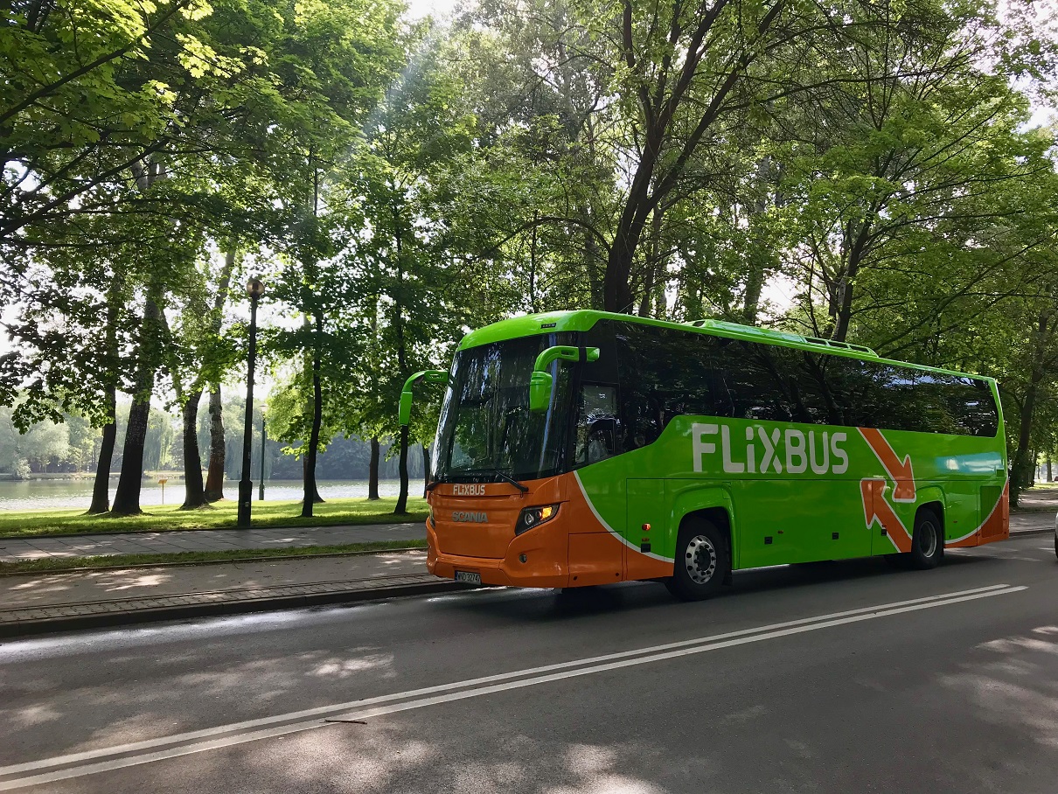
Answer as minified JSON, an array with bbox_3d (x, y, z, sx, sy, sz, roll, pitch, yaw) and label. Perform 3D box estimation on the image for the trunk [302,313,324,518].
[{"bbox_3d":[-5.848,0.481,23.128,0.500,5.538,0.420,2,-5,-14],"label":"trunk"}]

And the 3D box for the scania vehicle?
[{"bbox_3d":[3.882,0.978,13.941,12.112,3.780,2.680,4,-7,-38],"label":"scania vehicle"}]

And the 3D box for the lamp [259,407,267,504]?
[{"bbox_3d":[-14.986,3.190,48.217,0.400,5.260,0.400,2,-5,-17],"label":"lamp"}]

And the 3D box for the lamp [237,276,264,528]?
[{"bbox_3d":[-6.225,0.093,19.133,0.460,5.646,0.420,2,-5,-18],"label":"lamp"}]

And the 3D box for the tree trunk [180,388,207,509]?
[{"bbox_3d":[-10.443,1.609,26.655,0.720,3.752,0.620,3,-5,-21],"label":"tree trunk"}]

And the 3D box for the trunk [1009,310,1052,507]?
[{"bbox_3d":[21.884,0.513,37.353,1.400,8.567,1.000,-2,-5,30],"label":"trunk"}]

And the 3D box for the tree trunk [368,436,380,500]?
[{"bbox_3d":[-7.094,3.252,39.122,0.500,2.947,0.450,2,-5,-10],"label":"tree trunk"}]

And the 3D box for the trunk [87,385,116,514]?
[{"bbox_3d":[-11.875,1.456,23.748,0.750,3.585,0.650,3,-5,-26],"label":"trunk"}]

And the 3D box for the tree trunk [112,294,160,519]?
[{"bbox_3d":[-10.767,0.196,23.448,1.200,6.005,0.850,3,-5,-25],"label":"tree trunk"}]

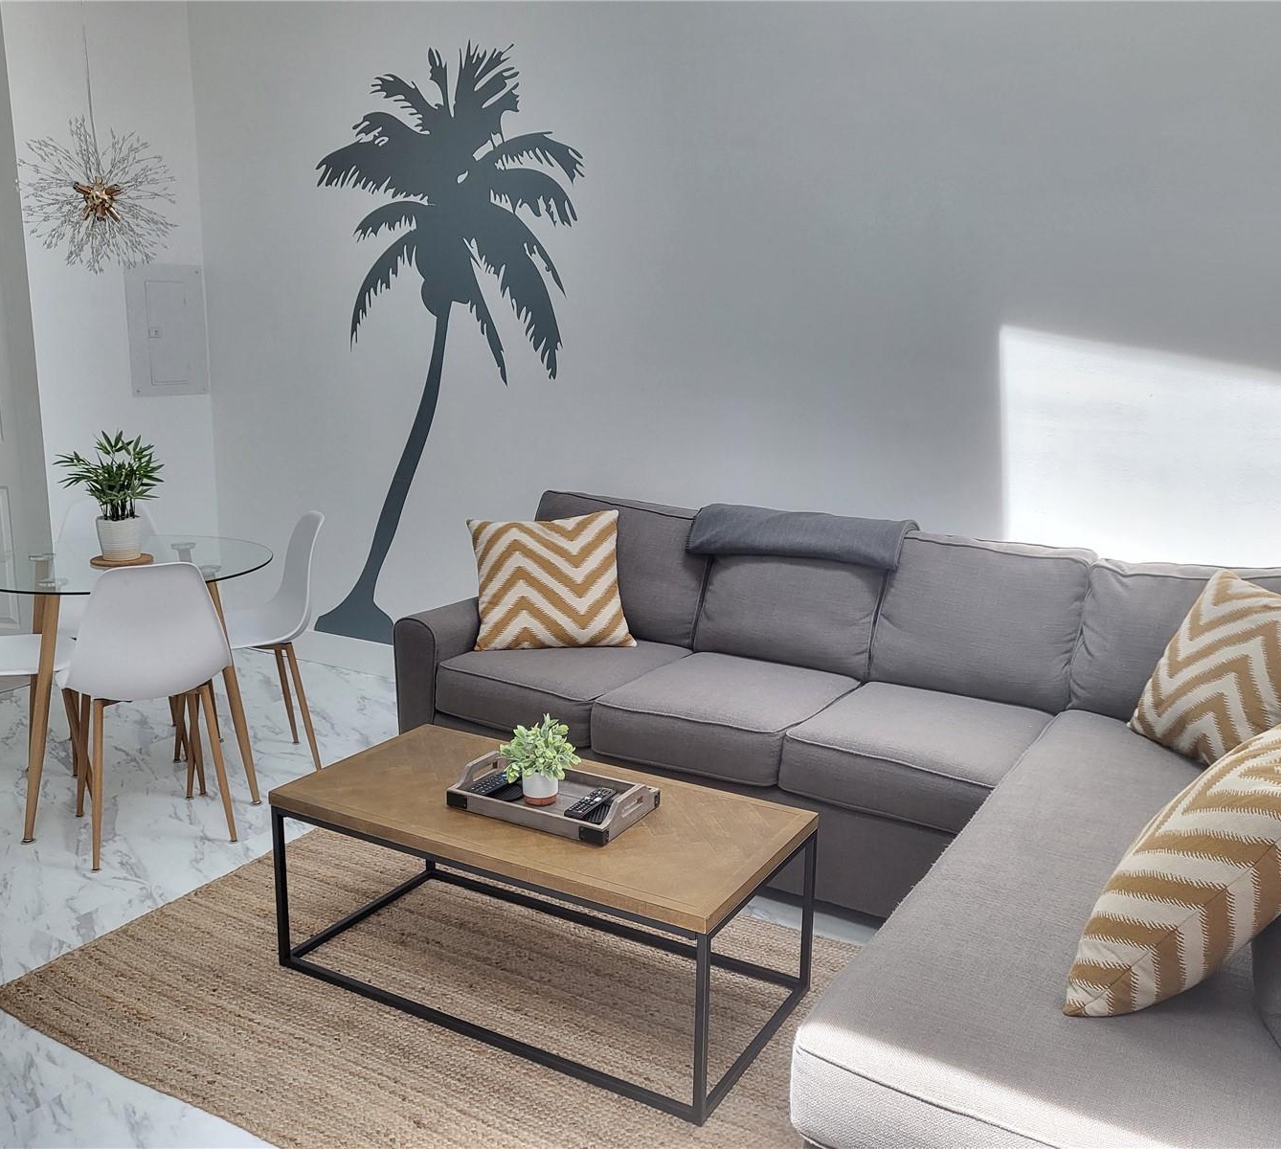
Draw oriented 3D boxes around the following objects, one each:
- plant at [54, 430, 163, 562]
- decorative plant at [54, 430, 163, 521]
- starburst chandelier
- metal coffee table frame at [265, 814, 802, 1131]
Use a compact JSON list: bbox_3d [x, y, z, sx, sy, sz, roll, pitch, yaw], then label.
[{"bbox_3d":[-1.636,-0.242,3.544,0.304,0.398,0.300,-5,13,-24],"label":"plant"},{"bbox_3d":[-1.631,-0.303,3.534,0.304,0.274,0.300,-5,13,-24],"label":"decorative plant"},{"bbox_3d":[-1.606,-1.258,3.364,0.450,0.765,0.450,7,13,29],"label":"starburst chandelier"},{"bbox_3d":[-0.226,0.732,2.605,1.104,0.394,0.534,7,13,29],"label":"metal coffee table frame"}]

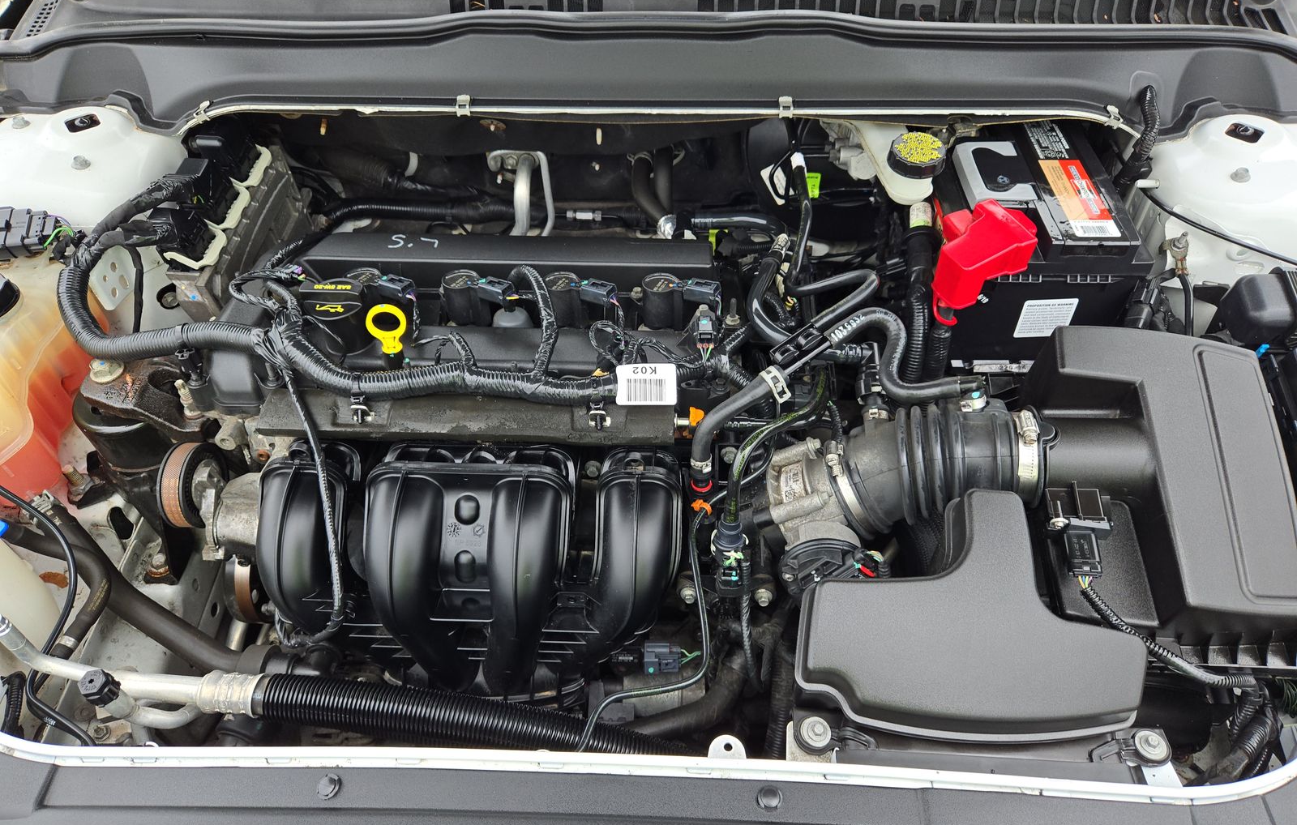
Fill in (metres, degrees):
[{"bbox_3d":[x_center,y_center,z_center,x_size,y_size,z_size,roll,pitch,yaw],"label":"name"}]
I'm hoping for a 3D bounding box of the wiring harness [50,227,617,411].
[{"bbox_3d":[-0.269,-0.099,0.795,0.500,0.100,0.165,1,46,1],"label":"wiring harness"}]

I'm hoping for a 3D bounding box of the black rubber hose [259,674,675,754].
[{"bbox_3d":[-0.133,0.231,0.638,0.305,0.042,0.042,10,46,-2],"label":"black rubber hose"}]

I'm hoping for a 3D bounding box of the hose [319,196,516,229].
[{"bbox_3d":[-0.251,-0.219,0.937,0.213,0.036,0.036,1,46,1],"label":"hose"}]

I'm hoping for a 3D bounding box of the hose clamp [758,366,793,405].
[{"bbox_3d":[0.111,-0.023,0.750,0.017,0.030,0.030,-30,50,0],"label":"hose clamp"}]

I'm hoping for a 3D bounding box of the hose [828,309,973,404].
[{"bbox_3d":[0.206,-0.049,0.715,0.125,0.050,0.085,1,46,1],"label":"hose"}]

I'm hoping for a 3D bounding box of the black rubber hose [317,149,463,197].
[{"bbox_3d":[-0.314,-0.290,1.045,0.175,0.038,0.042,13,47,0],"label":"black rubber hose"}]

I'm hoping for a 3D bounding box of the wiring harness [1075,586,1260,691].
[{"bbox_3d":[0.345,0.153,0.575,0.125,0.056,0.044,11,47,11],"label":"wiring harness"}]

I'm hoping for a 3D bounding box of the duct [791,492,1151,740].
[{"bbox_3d":[0.225,0.147,0.628,0.222,0.080,0.190,2,46,3],"label":"duct"}]

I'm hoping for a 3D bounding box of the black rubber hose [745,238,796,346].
[{"bbox_3d":[0.116,-0.114,0.820,0.046,0.075,0.085,2,46,3],"label":"black rubber hose"}]

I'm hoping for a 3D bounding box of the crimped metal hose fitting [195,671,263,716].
[{"bbox_3d":[-0.309,0.208,0.635,0.041,0.031,0.031,5,46,0],"label":"crimped metal hose fitting"}]

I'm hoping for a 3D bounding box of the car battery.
[{"bbox_3d":[0.365,-0.175,0.896,0.175,0.172,0.242,1,46,1],"label":"car battery"}]

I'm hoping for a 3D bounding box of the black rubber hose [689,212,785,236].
[{"bbox_3d":[0.090,-0.192,0.881,0.105,0.026,0.036,1,46,1],"label":"black rubber hose"}]

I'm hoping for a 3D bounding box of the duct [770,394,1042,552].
[{"bbox_3d":[0.207,0.051,0.710,0.205,0.098,0.100,-7,46,-6],"label":"duct"}]

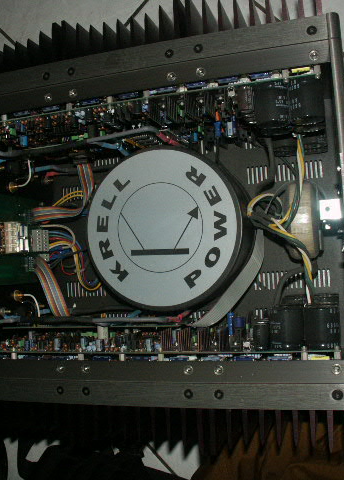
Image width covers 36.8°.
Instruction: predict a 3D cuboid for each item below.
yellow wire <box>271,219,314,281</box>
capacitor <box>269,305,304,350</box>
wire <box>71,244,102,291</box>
[{"bbox_3d":[0.142,0.009,0.597,0.023,0.038,0.082,-38,79,13],"label":"yellow wire"},{"bbox_3d":[0.120,0.091,0.540,0.035,0.035,0.043,-4,88,17],"label":"capacitor"},{"bbox_3d":[-0.122,0.040,0.743,0.032,0.040,0.064,-4,88,17],"label":"wire"}]

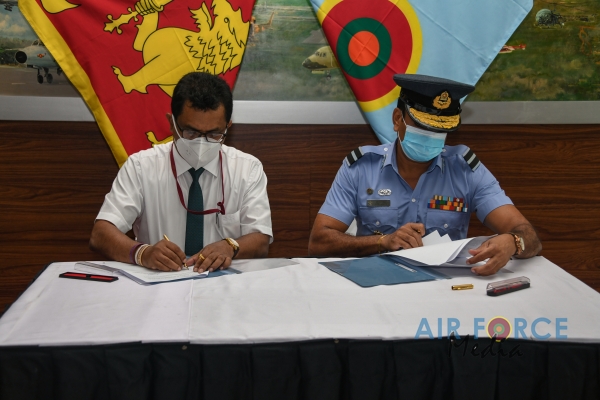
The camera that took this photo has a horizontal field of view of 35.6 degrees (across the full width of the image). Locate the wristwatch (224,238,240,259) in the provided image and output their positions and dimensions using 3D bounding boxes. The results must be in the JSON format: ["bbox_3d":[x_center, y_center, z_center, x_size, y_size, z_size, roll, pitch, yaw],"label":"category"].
[{"bbox_3d":[-0.196,0.138,2.700,0.062,0.052,0.038,40,19,0],"label":"wristwatch"}]

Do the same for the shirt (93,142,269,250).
[{"bbox_3d":[-0.350,0.051,2.900,0.520,0.470,0.320,0,9,0],"label":"shirt"}]

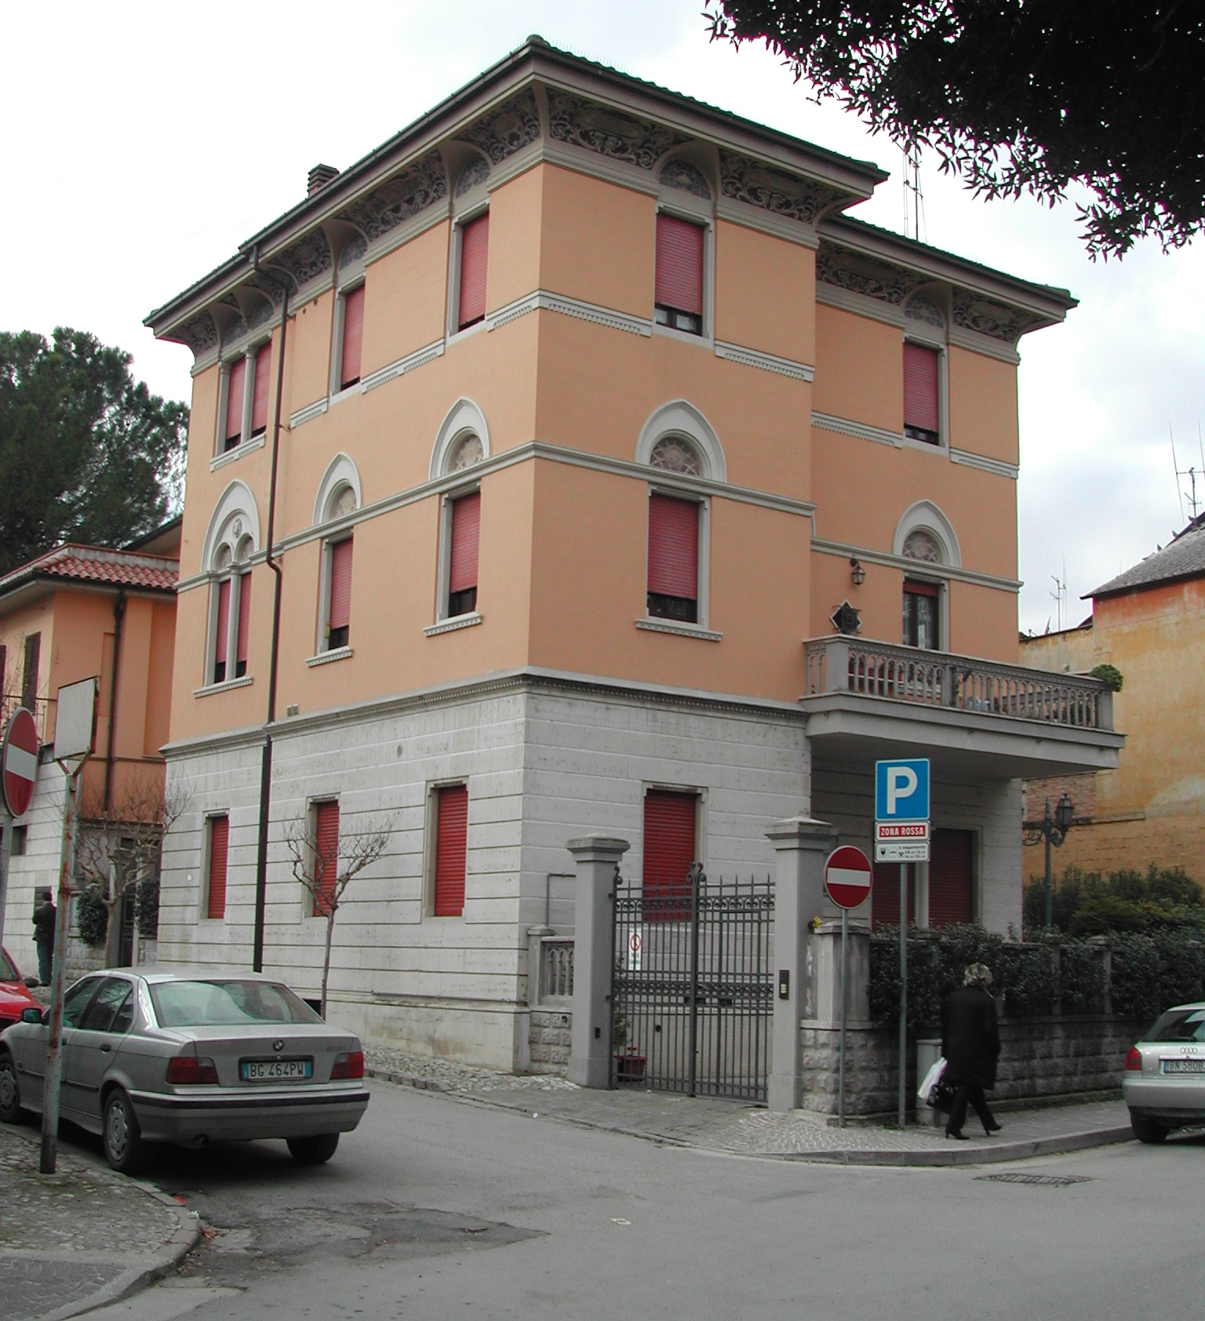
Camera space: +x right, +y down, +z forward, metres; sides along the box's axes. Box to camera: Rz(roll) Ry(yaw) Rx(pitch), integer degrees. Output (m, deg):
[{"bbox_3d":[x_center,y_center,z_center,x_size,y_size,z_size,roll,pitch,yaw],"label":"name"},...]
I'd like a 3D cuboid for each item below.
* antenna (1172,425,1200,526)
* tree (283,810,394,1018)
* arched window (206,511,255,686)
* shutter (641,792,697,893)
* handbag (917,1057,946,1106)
[{"bbox_3d":[13.446,-4.280,40.500,0.700,2.300,0.350,-1,-10,13],"label":"antenna"},{"bbox_3d":[-3.840,3.905,25.550,1.552,3.449,1.397,3,-10,-8],"label":"tree"},{"bbox_3d":[-7.008,-1.194,33.703,0.300,3.280,1.950,8,-12,-36],"label":"arched window"},{"bbox_3d":[0.923,2.842,25.514,1.040,1.880,0.080,8,-12,-35],"label":"shutter"},{"bbox_3d":[3.036,3.868,16.250,0.300,0.420,0.150,8,-12,-36],"label":"handbag"}]

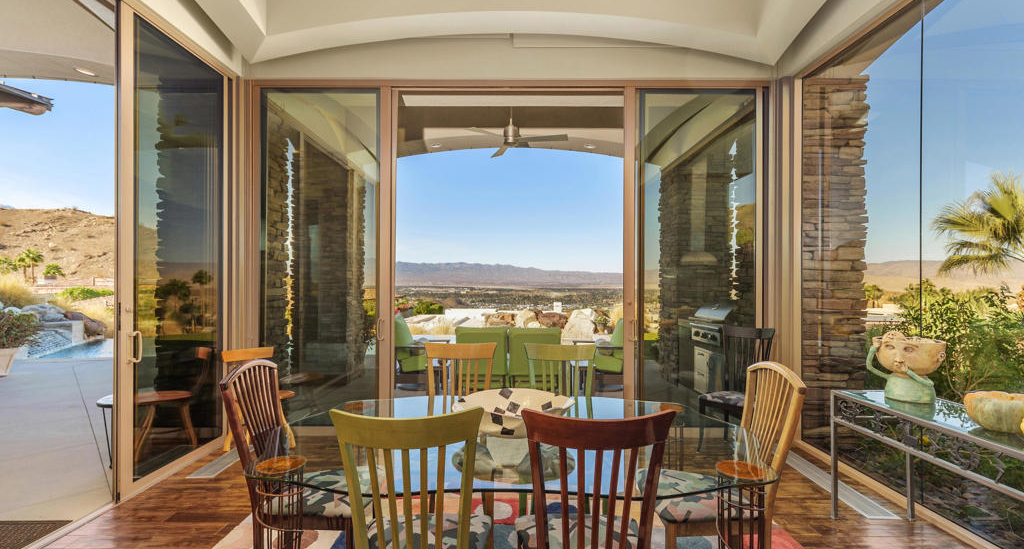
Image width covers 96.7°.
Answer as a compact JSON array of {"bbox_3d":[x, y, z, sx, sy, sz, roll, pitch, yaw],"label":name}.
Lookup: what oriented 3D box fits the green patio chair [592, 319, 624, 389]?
[{"bbox_3d":[1.250,1.020,6.000,0.760,0.910,0.640,0,-1,6],"label":"green patio chair"}]

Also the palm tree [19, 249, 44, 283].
[{"bbox_3d":[-63.300,-0.989,60.000,2.500,4.700,2.500,0,-1,0],"label":"palm tree"}]

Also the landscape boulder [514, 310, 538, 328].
[{"bbox_3d":[0.417,1.315,13.100,0.700,0.620,0.600,0,-1,0],"label":"landscape boulder"}]

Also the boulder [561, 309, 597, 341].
[{"bbox_3d":[1.668,1.235,11.500,0.860,0.740,0.700,0,-1,0],"label":"boulder"}]

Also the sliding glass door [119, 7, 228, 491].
[{"bbox_3d":[-2.440,-0.120,3.350,0.070,3.060,1.060,0,-1,0],"label":"sliding glass door"}]

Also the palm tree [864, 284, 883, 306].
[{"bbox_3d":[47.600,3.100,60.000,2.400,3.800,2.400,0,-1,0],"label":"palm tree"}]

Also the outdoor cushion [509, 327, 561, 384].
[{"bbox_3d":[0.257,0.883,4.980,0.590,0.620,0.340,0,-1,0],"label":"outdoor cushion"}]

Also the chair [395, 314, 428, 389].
[{"bbox_3d":[-1.310,1.007,6.000,0.800,0.970,0.700,0,-1,-3],"label":"chair"}]

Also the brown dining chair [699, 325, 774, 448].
[{"bbox_3d":[1.850,0.955,3.730,0.560,0.990,0.470,1,-1,-42],"label":"brown dining chair"}]

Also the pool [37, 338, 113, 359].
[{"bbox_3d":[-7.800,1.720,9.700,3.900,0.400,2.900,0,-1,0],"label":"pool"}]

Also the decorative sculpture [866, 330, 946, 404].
[{"bbox_3d":[2.140,0.489,2.475,0.270,0.370,0.310,0,-1,-24],"label":"decorative sculpture"}]

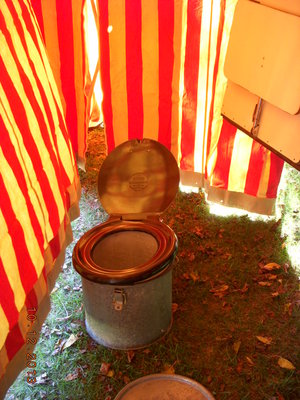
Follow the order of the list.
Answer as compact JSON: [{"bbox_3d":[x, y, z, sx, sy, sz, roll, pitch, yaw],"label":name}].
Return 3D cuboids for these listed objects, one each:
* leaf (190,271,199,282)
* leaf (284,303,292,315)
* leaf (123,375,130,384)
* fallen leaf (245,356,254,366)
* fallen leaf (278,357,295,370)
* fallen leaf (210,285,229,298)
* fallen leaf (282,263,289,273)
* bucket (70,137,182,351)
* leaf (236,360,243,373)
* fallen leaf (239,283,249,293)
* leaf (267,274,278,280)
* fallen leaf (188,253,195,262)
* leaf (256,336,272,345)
[{"bbox_3d":[0.184,0.321,2.265,0.024,0.013,0.055,-10,32,-15],"label":"leaf"},{"bbox_3d":[0.584,0.458,2.289,0.026,0.015,0.078,11,28,22],"label":"leaf"},{"bbox_3d":[-0.083,0.638,1.930,0.025,0.015,0.045,-8,27,-15],"label":"leaf"},{"bbox_3d":[0.344,0.556,1.871,0.020,0.013,0.040,-16,34,-23],"label":"fallen leaf"},{"bbox_3d":[0.502,0.602,1.996,0.048,0.015,0.069,-21,33,-36],"label":"fallen leaf"},{"bbox_3d":[0.280,0.366,2.188,0.077,0.013,0.071,-6,31,-9],"label":"fallen leaf"},{"bbox_3d":[0.648,0.321,2.567,0.023,0.015,0.080,7,27,15],"label":"fallen leaf"},{"bbox_3d":[-0.083,0.165,2.117,0.395,0.700,0.483,4,26,9],"label":"bucket"},{"bbox_3d":[0.327,0.608,1.985,0.021,0.015,0.059,3,26,8],"label":"leaf"},{"bbox_3d":[0.380,0.356,2.204,0.025,0.013,0.055,23,38,33],"label":"fallen leaf"},{"bbox_3d":[0.563,0.357,2.495,0.056,0.015,0.045,-2,26,-3],"label":"leaf"},{"bbox_3d":[0.182,0.252,2.380,0.031,0.013,0.057,-9,32,-14],"label":"fallen leaf"},{"bbox_3d":[0.412,0.505,1.955,0.057,0.013,0.026,20,37,30],"label":"leaf"}]

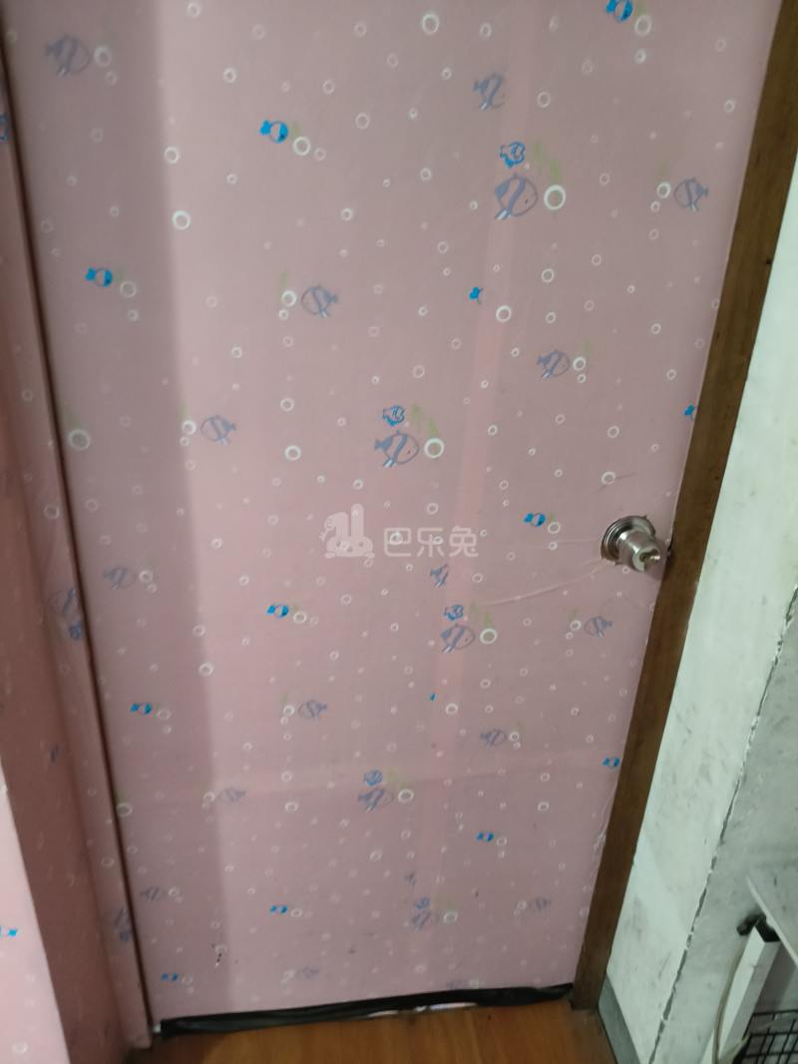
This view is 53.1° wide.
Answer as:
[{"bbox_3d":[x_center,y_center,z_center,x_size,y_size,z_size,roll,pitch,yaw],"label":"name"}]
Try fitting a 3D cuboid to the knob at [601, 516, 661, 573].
[{"bbox_3d":[0.300,0.025,1.010,0.069,0.069,0.057,-1,26,-7],"label":"knob"}]

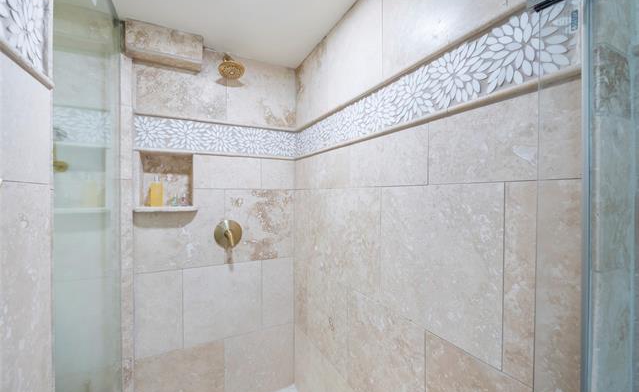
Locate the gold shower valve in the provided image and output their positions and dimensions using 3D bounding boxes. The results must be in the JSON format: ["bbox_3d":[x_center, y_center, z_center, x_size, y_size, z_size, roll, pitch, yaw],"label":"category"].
[{"bbox_3d":[-0.551,0.233,1.578,0.167,0.169,0.068,0,0,-27],"label":"gold shower valve"}]

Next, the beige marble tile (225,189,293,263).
[{"bbox_3d":[-0.379,0.197,1.709,0.462,0.455,0.012,0,0,-27],"label":"beige marble tile"}]

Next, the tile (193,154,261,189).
[{"bbox_3d":[-0.558,-0.140,1.617,0.399,0.200,0.012,0,0,-27],"label":"tile"}]

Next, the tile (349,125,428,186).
[{"bbox_3d":[0.243,-0.139,1.028,0.012,0.200,0.455,0,0,-27],"label":"tile"}]

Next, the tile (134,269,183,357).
[{"bbox_3d":[-0.889,0.648,1.443,0.228,0.455,0.012,0,0,-27],"label":"tile"}]

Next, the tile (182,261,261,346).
[{"bbox_3d":[-0.586,0.650,1.600,0.455,0.455,0.012,0,0,-27],"label":"tile"}]

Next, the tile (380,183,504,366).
[{"bbox_3d":[0.347,0.196,0.825,0.012,0.455,0.455,0,0,-27],"label":"tile"}]

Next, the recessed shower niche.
[{"bbox_3d":[-0.870,-0.078,1.490,0.298,0.330,0.104,0,0,-27],"label":"recessed shower niche"}]

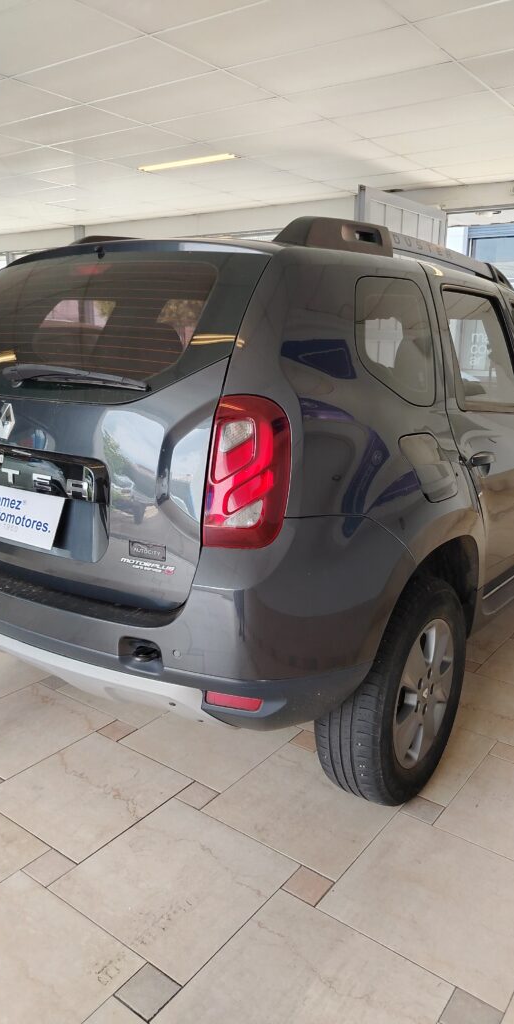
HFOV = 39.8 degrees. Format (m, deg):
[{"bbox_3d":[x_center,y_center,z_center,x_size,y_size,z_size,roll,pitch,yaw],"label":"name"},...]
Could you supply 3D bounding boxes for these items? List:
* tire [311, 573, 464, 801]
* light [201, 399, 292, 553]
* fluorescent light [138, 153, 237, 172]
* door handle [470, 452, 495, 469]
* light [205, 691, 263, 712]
[{"bbox_3d":[0.424,0.512,2.148,0.225,0.675,0.680,11,16,35],"label":"tire"},{"bbox_3d":[-0.016,-0.090,1.567,0.170,0.355,0.155,8,15,28],"label":"light"},{"bbox_3d":[-0.654,-3.186,6.487,1.220,0.065,0.120,11,17,35],"label":"fluorescent light"},{"bbox_3d":[0.719,-0.163,2.262,0.045,0.045,0.200,11,16,35],"label":"door handle"},{"bbox_3d":[-0.051,0.425,1.597,0.130,0.034,0.025,5,14,15],"label":"light"}]

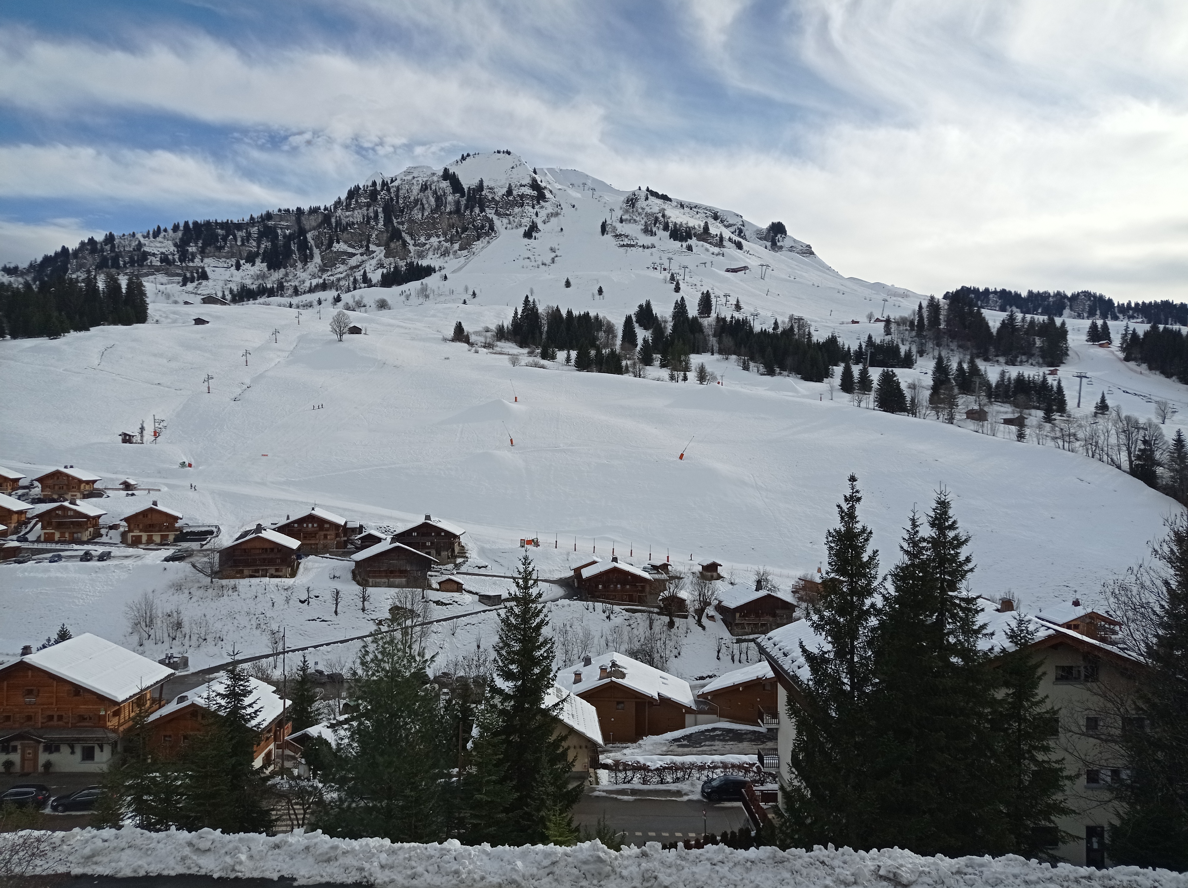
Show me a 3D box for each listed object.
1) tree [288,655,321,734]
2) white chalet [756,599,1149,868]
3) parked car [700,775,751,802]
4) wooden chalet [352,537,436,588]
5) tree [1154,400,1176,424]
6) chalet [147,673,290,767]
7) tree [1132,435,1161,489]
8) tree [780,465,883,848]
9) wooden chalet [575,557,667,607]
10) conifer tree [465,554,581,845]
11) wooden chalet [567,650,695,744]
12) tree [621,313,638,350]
[{"bbox_3d":[-25.597,22.282,85.000,3.200,7.240,3.200,0,1,0],"label":"tree"},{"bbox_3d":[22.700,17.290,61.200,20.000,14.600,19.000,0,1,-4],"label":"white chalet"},{"bbox_3d":[9.883,25.253,70.500,4.050,1.470,1.740,0,-1,-6],"label":"parked car"},{"bbox_3d":[-34.200,20.096,164.000,13.200,7.500,11.000,0,1,-19],"label":"wooden chalet"},{"bbox_3d":[228.901,-12.848,385.000,7.400,10.000,7.400,-1,-1,31],"label":"tree"},{"bbox_3d":[-33.387,24.801,84.692,10.600,7.120,9.400,0,-1,-3],"label":"chalet"},{"bbox_3d":[161.195,5.281,280.000,8.400,15.980,8.400,0,1,0],"label":"tree"},{"bbox_3d":[10.902,10.360,42.000,5.000,18.040,5.000,0,-1,0],"label":"tree"},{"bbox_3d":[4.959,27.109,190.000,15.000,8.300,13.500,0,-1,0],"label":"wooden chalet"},{"bbox_3d":[-3.328,12.253,45.000,5.300,14.150,5.300,0,1,0],"label":"conifer tree"},{"bbox_3d":[3.100,21.842,82.500,10.700,5.500,8.800,0,1,2],"label":"wooden chalet"},{"bbox_3d":[19.470,-61.521,530.000,9.300,20.000,9.300,0,-1,2],"label":"tree"}]

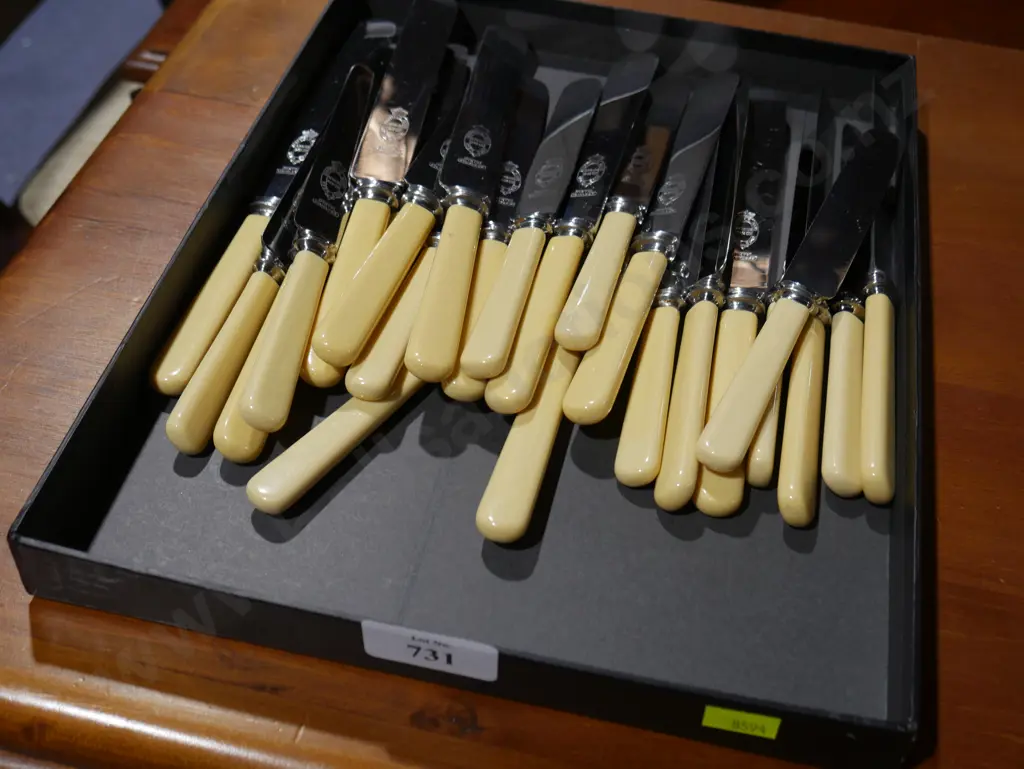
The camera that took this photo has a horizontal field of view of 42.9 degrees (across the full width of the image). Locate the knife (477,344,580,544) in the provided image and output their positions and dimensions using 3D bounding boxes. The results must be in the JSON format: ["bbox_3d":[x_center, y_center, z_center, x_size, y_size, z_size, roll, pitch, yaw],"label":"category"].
[{"bbox_3d":[0.033,-0.034,0.515,0.021,0.013,0.245,14,49,10],"label":"knife"}]

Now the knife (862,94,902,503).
[{"bbox_3d":[0.154,-0.049,0.556,0.013,0.021,0.251,9,48,5],"label":"knife"}]

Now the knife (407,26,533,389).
[{"bbox_3d":[-0.015,-0.087,0.547,0.021,0.013,0.241,7,46,3],"label":"knife"}]

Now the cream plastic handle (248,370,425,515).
[{"bbox_3d":[-0.061,0.017,0.484,0.018,0.013,0.091,33,56,24],"label":"cream plastic handle"}]

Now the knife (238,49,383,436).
[{"bbox_3d":[-0.079,-0.067,0.541,0.020,0.014,0.218,5,50,1],"label":"knife"}]

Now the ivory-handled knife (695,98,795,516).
[{"bbox_3d":[0.096,-0.044,0.528,0.021,0.013,0.245,10,48,6],"label":"ivory-handled knife"}]

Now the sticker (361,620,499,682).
[{"bbox_3d":[-0.024,0.080,0.385,0.041,0.018,0.002,11,47,5],"label":"sticker"}]

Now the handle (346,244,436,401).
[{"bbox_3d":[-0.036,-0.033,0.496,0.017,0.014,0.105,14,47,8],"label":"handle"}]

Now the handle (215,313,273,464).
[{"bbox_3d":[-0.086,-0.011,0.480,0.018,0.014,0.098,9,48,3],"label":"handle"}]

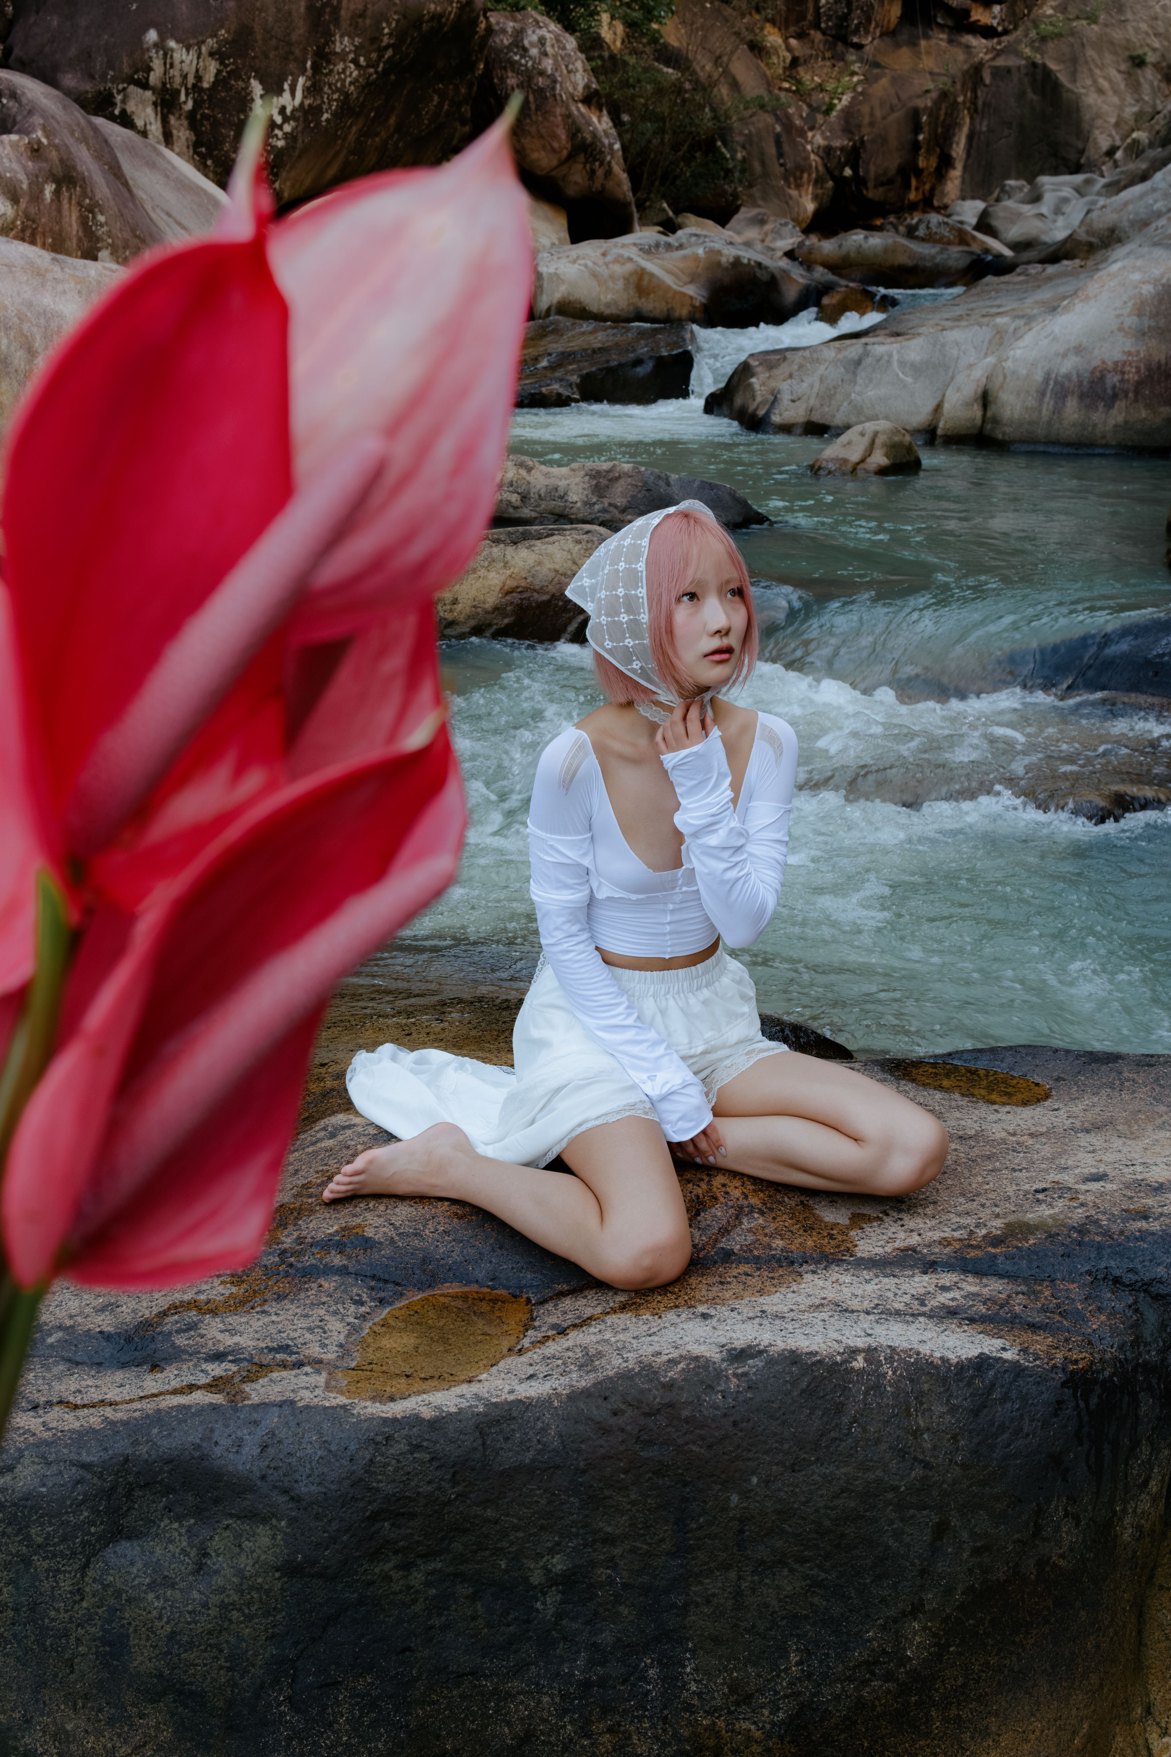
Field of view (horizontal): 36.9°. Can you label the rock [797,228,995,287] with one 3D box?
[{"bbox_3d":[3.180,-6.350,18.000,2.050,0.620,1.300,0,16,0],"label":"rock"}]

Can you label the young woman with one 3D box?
[{"bbox_3d":[0.048,-0.027,2.301,0.750,0.910,0.600,-8,18,-27],"label":"young woman"}]

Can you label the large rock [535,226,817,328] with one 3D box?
[{"bbox_3d":[0.750,-5.116,15.000,2.500,0.850,1.600,-1,16,-5],"label":"large rock"}]

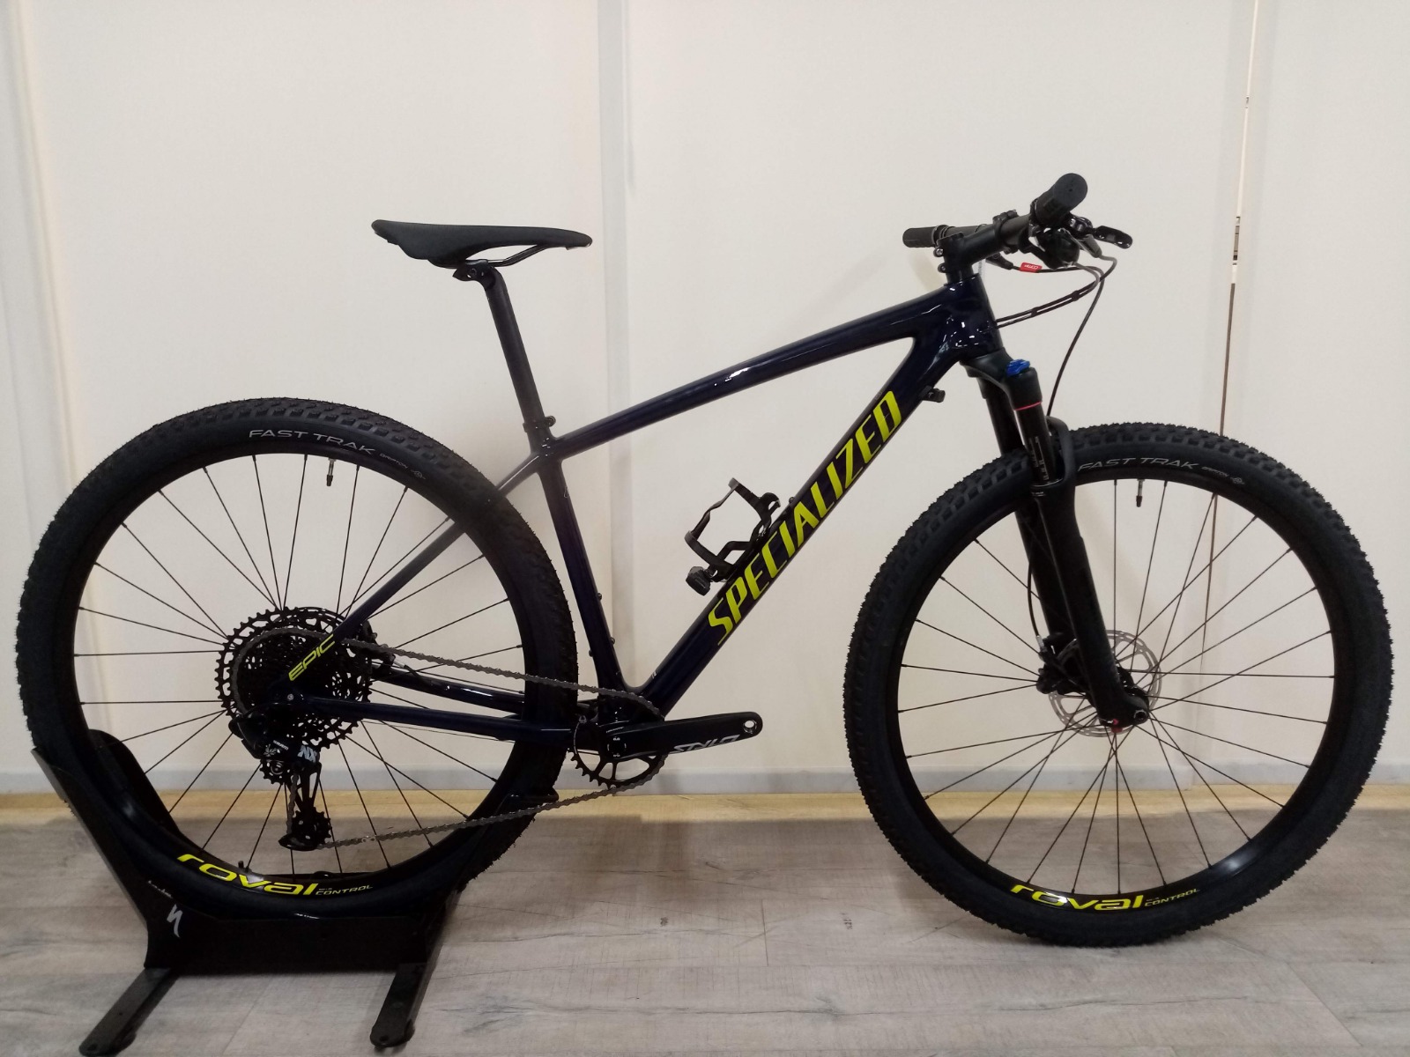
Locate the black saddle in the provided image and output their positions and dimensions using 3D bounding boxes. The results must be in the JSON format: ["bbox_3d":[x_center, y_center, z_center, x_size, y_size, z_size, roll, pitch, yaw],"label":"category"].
[{"bbox_3d":[-0.276,-0.350,1.310,0.274,0.058,0.145,2,11,-1],"label":"black saddle"}]

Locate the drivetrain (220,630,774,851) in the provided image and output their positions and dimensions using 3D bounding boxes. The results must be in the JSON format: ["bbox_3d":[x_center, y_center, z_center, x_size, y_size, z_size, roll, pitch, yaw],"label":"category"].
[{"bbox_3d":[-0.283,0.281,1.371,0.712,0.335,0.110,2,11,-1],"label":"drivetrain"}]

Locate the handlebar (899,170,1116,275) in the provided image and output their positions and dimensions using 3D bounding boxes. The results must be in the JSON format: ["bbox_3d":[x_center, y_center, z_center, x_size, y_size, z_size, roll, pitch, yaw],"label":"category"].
[{"bbox_3d":[0.364,-0.364,1.318,0.125,0.085,0.725,2,11,-1],"label":"handlebar"}]

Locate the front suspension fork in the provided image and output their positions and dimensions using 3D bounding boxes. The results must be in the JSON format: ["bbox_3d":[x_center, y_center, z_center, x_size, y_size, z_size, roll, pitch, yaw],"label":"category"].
[{"bbox_3d":[0.455,0.016,1.391,0.107,0.520,0.165,-17,10,2],"label":"front suspension fork"}]

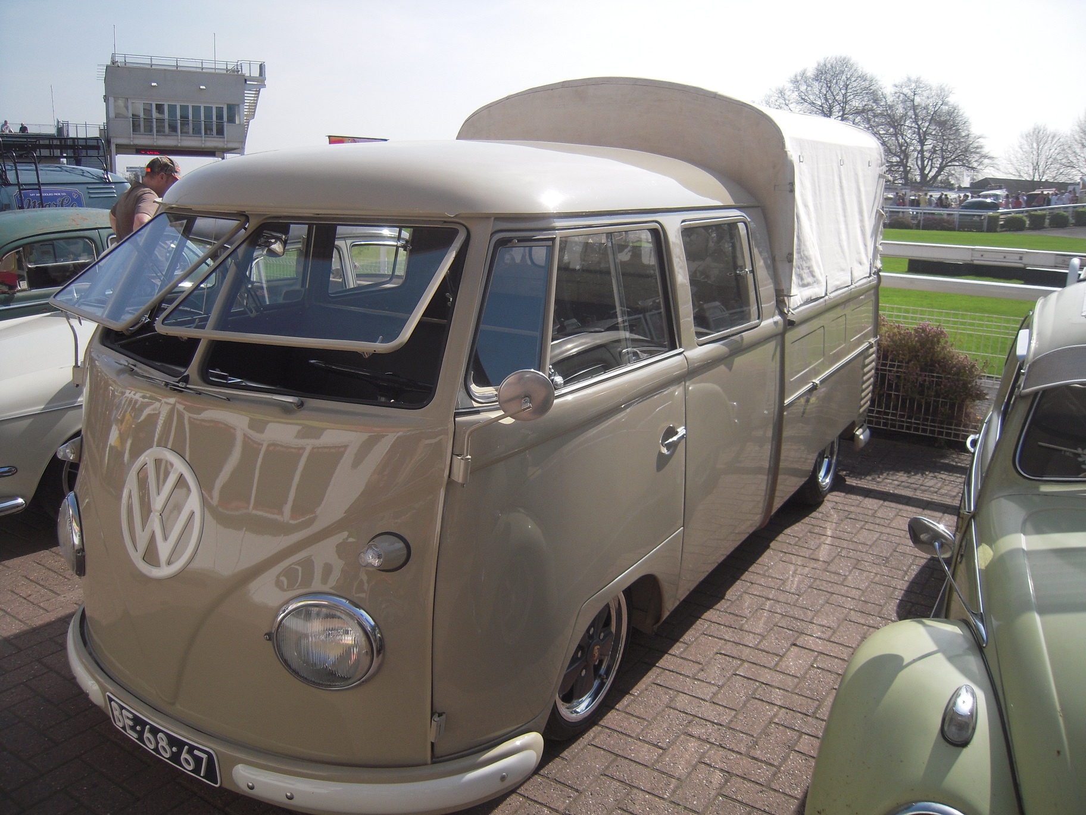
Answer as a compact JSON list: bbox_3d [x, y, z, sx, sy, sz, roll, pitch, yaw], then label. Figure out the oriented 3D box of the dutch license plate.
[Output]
[{"bbox_3d":[-0.962,0.832,2.201,0.425,0.105,0.030,11,18,30],"label":"dutch license plate"}]

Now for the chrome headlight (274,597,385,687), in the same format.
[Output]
[{"bbox_3d":[-0.480,0.530,1.953,0.240,0.240,0.110,4,15,6],"label":"chrome headlight"}]

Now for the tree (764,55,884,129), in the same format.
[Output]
[{"bbox_3d":[34.898,-34.894,107.995,15.645,15.604,14.394,6,16,16],"label":"tree"}]

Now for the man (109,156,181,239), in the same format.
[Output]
[{"bbox_3d":[-2.526,-0.768,5.655,0.500,1.680,0.420,14,19,40],"label":"man"}]

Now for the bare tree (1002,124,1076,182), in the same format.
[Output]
[{"bbox_3d":[84.104,-42.128,148.563,12.913,11.186,11.880,9,17,27],"label":"bare tree"}]

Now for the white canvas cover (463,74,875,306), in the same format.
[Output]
[{"bbox_3d":[0.709,-1.113,4.425,1.700,0.890,1.720,11,18,30],"label":"white canvas cover"}]

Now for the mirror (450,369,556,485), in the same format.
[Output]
[{"bbox_3d":[-0.089,0.046,1.851,0.229,0.280,0.080,4,15,8],"label":"mirror"}]

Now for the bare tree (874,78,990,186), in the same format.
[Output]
[{"bbox_3d":[47.165,-33.014,106.335,14.378,12.959,13.228,8,16,22],"label":"bare tree"}]

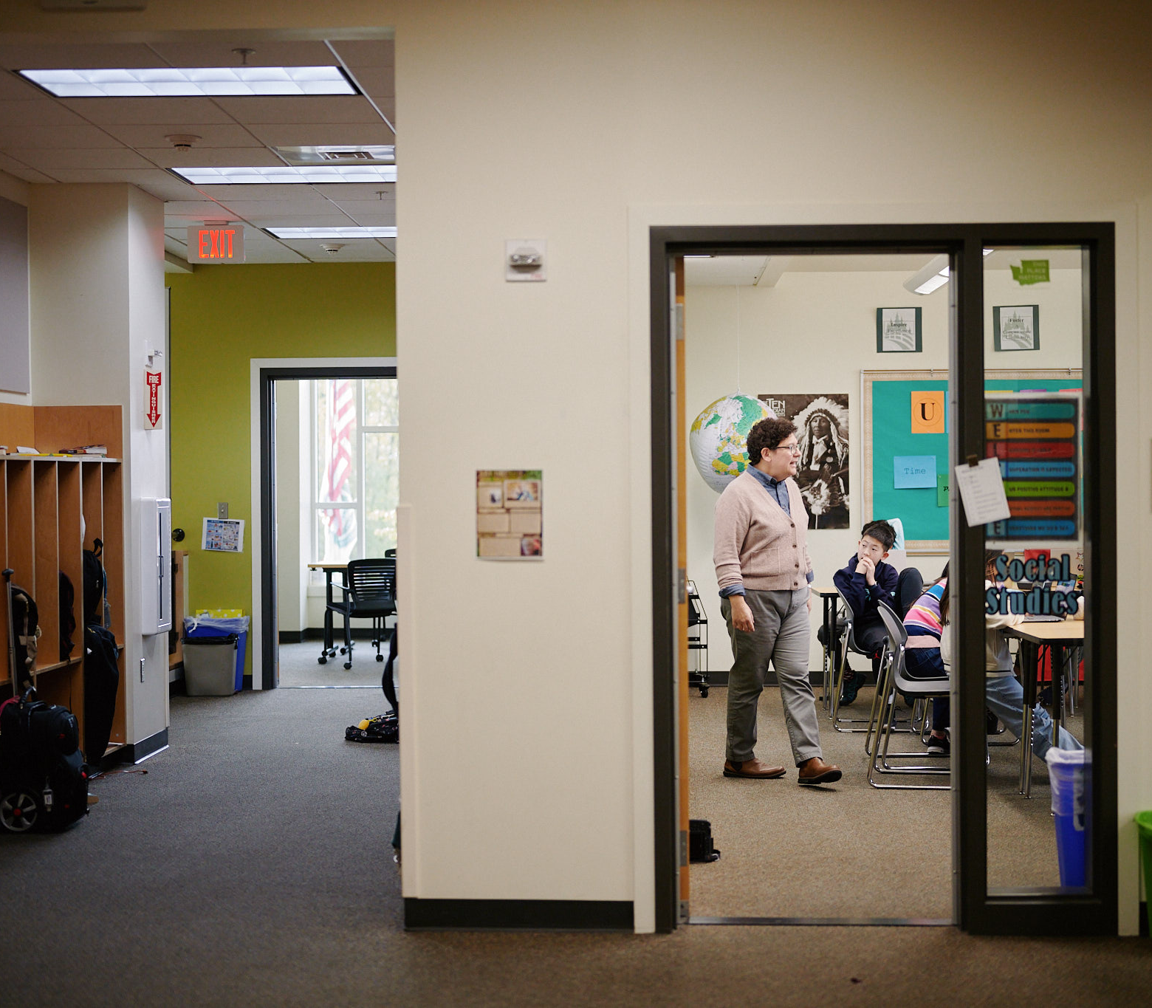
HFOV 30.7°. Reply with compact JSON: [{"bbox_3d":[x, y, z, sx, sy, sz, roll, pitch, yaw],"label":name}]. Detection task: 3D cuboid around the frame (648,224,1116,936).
[{"bbox_3d":[0.947,0.234,6.509,1.417,2.178,0.140,0,1,2],"label":"frame"}]

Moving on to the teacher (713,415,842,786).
[{"bbox_3d":[0.949,0.442,9.836,0.540,1.710,0.500,0,1,20],"label":"teacher"}]

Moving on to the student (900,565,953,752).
[{"bbox_3d":[1.922,0.742,10.402,0.620,1.080,0.430,0,1,0],"label":"student"}]

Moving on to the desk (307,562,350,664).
[{"bbox_3d":[-1.369,0.857,16.930,1.500,0.735,0.620,0,1,2],"label":"desk"}]

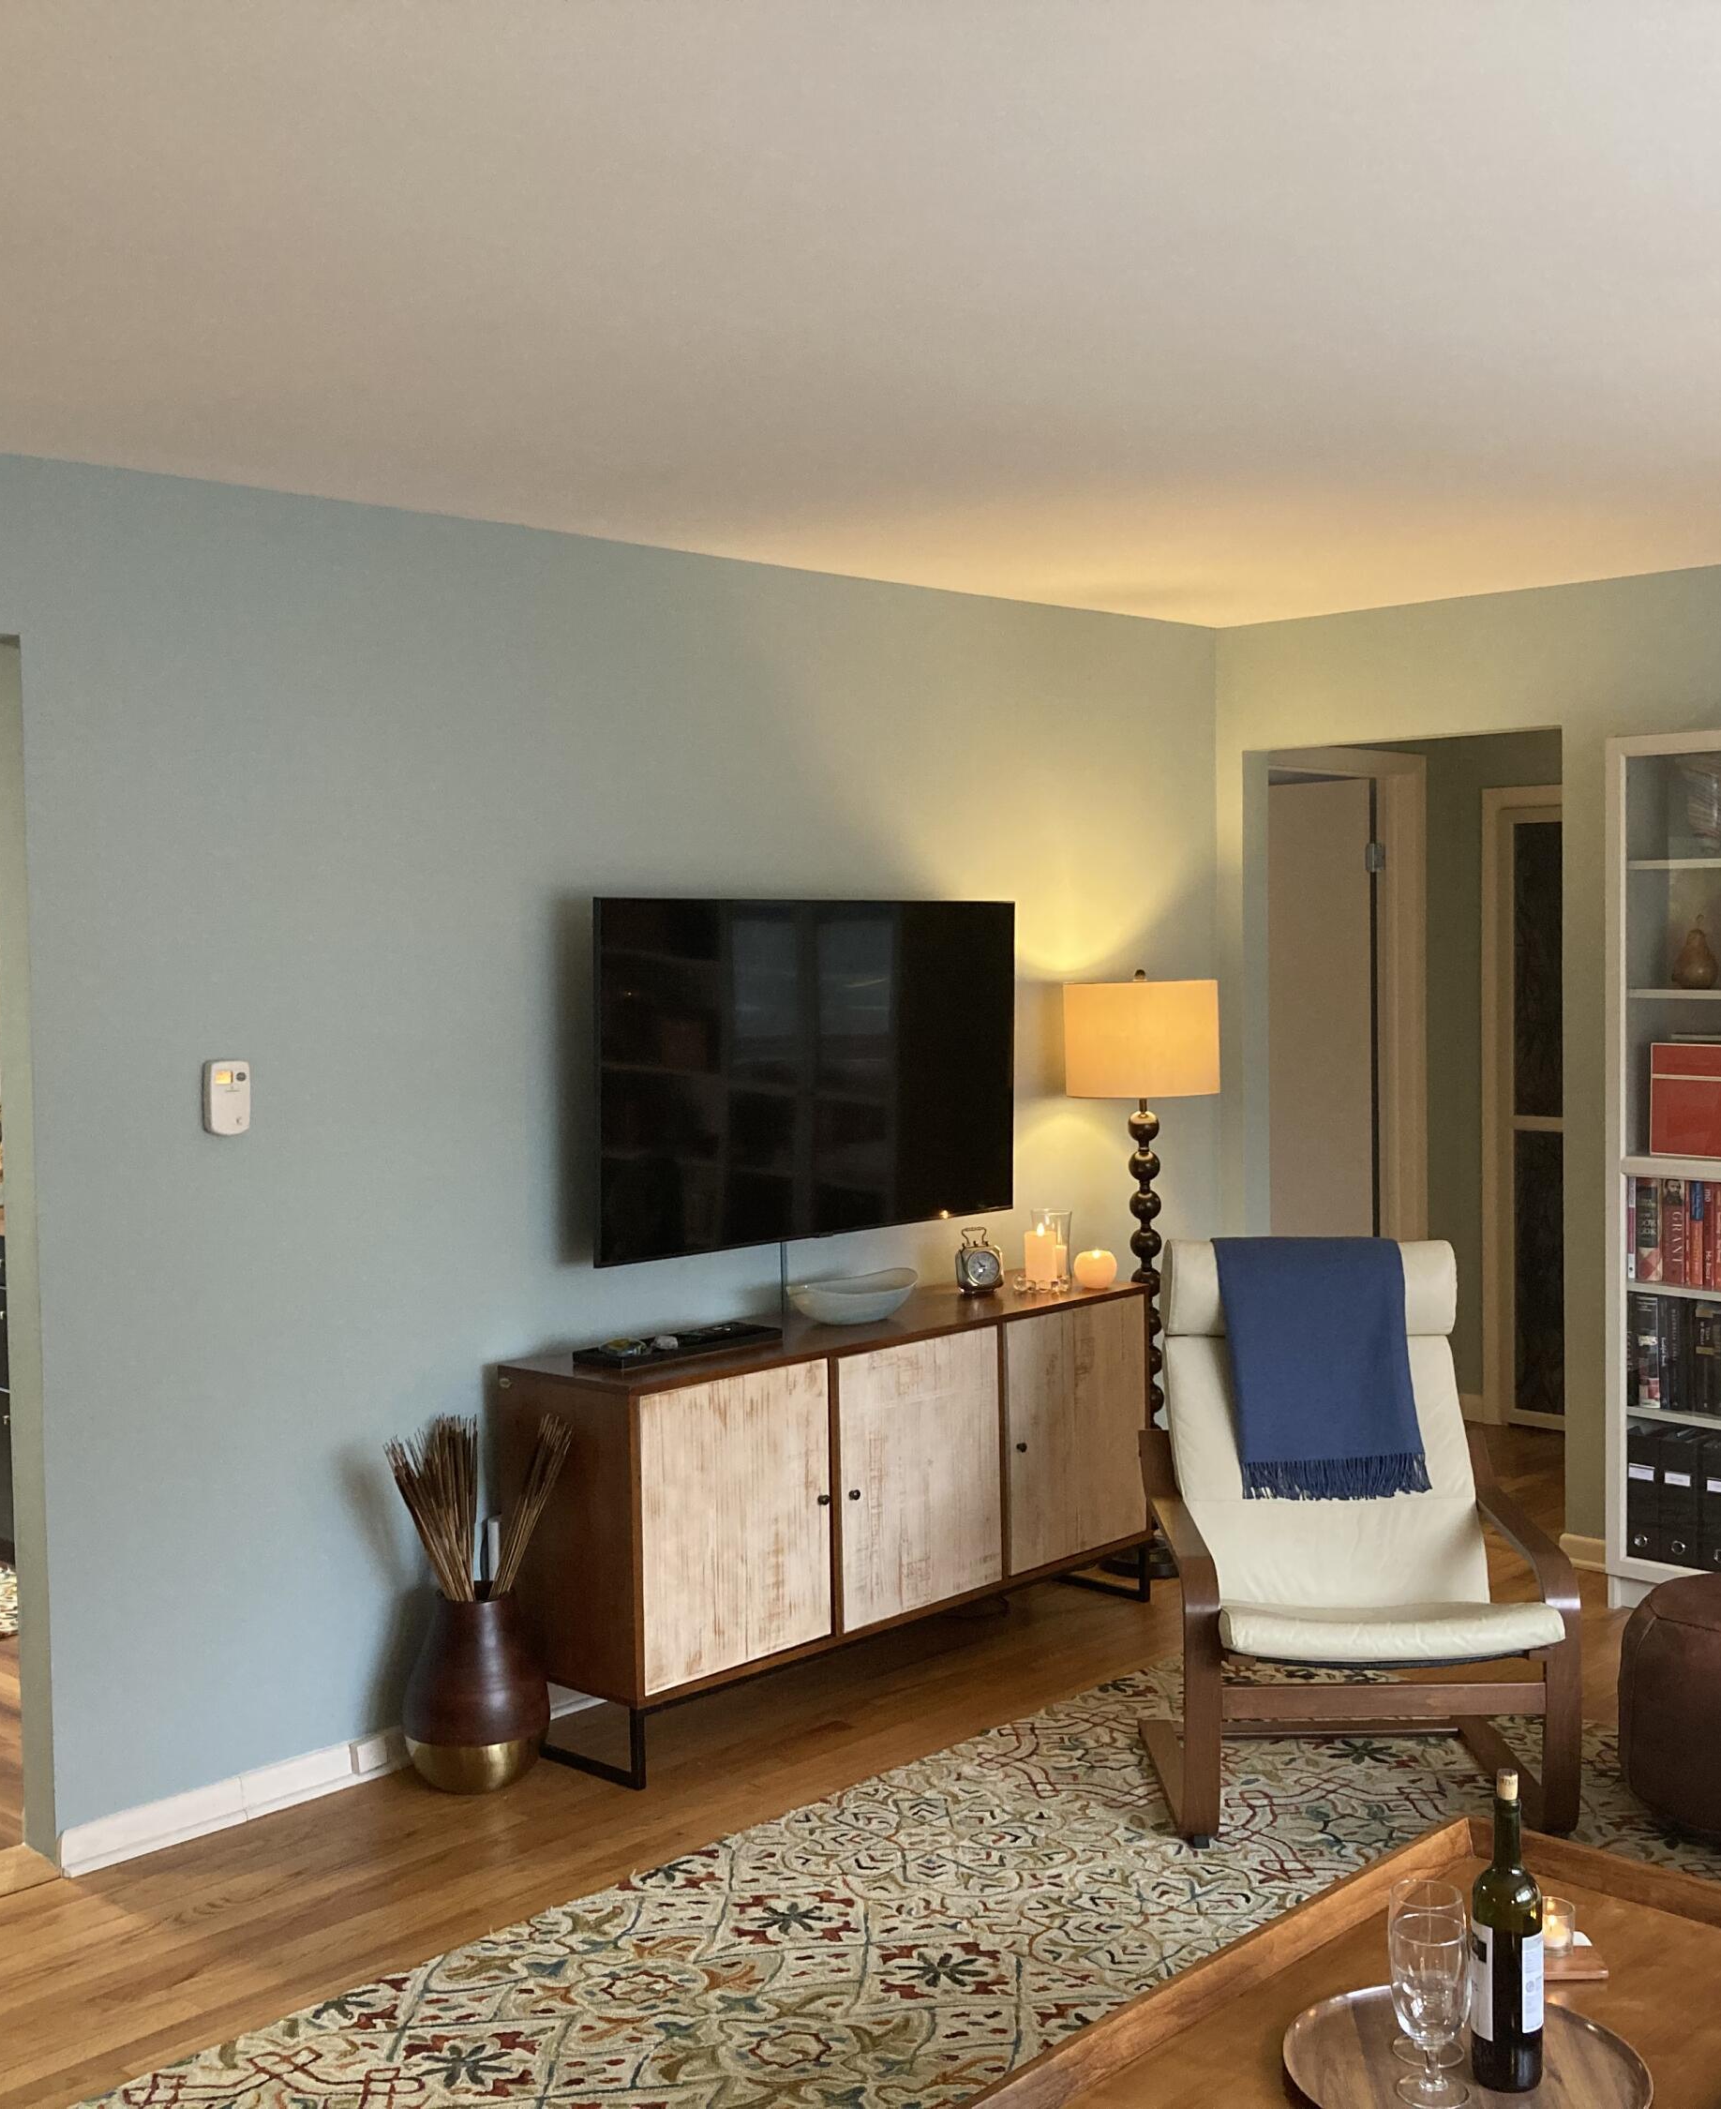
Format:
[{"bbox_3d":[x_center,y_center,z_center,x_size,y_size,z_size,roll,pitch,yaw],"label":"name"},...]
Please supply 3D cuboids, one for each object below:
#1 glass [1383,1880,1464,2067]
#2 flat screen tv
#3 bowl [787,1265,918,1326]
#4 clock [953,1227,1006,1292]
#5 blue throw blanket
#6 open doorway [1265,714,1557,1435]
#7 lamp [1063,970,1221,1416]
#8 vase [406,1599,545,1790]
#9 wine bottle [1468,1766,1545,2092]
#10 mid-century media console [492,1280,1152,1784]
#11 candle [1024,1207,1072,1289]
[{"bbox_3d":[0.614,0.994,2.457,0.083,0.172,0.083,-1,3,0],"label":"glass"},{"bbox_3d":[-0.091,0.031,4.986,0.060,0.731,1.268,2,4,44],"label":"flat screen tv"},{"bbox_3d":[-0.008,0.525,4.917,0.325,0.100,0.200,-3,4,-33],"label":"bowl"},{"bbox_3d":[0.279,0.477,5.271,0.090,0.150,0.075,-2,3,-23],"label":"clock"},{"bbox_3d":[0.904,0.609,4.502,0.385,0.495,0.310,-1,3,-2],"label":"blue throw blanket"},{"bbox_3d":[1.442,0.221,5.984,0.935,2.075,0.130,2,4,44],"label":"open doorway"},{"bbox_3d":[0.714,0.532,5.648,0.385,1.488,0.385,-1,3,0],"label":"lamp"},{"bbox_3d":[-0.729,1.204,4.325,0.279,0.367,0.279,-1,3,0],"label":"vase"},{"bbox_3d":[0.688,0.922,2.411,0.074,0.329,0.074,0,3,16],"label":"wine bottle"},{"bbox_3d":[-0.008,0.951,4.909,0.385,0.752,1.570,2,4,45],"label":"mid-century media console"},{"bbox_3d":[0.430,0.454,5.331,0.105,0.185,0.105,-1,3,0],"label":"candle"}]

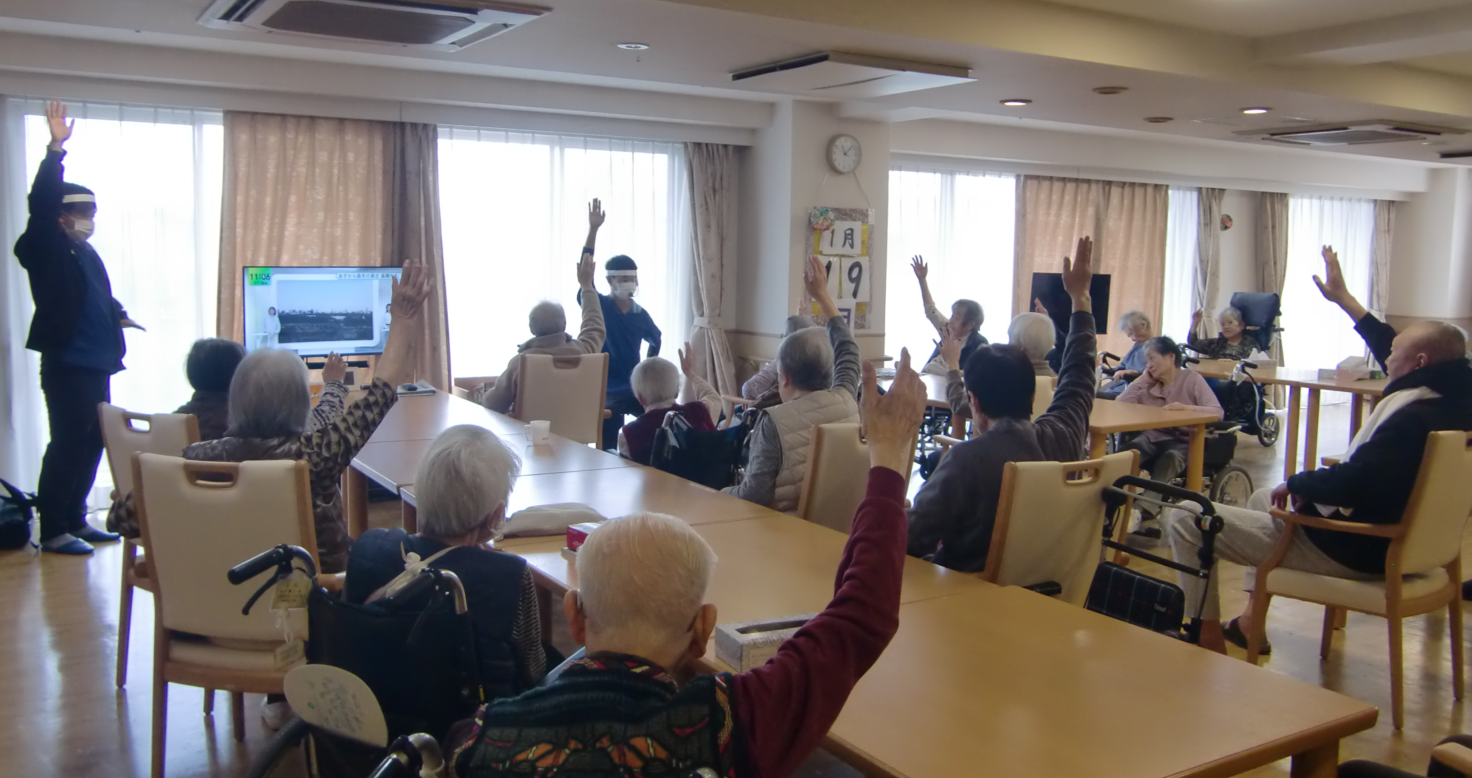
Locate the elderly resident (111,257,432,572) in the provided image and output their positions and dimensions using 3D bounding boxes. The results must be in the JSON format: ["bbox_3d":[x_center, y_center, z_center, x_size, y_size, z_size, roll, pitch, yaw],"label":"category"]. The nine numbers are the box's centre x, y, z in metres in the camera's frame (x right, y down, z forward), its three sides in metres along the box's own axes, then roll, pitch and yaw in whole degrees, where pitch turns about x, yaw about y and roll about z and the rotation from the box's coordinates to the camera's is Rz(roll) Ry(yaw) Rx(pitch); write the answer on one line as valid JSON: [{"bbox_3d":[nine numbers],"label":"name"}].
[{"bbox_3d":[-1.280,0.369,3.380,0.760,1.430,0.720,1,7,3],"label":"elderly resident"}]

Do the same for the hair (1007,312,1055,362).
[{"bbox_3d":[1.313,-0.228,5.300,0.180,0.220,0.210,-4,8,-37],"label":"hair"}]

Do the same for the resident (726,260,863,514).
[{"bbox_3d":[0.154,0.288,3.997,0.500,1.420,0.720,-4,9,-40],"label":"resident"}]

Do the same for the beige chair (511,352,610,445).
[{"bbox_3d":[-0.934,0.267,6.350,0.550,0.930,0.580,-1,7,-12],"label":"beige chair"}]

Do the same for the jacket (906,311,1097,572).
[{"bbox_3d":[0.770,0.211,3.340,0.620,0.870,0.430,-3,8,-32],"label":"jacket"}]

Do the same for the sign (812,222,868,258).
[{"bbox_3d":[0.739,-1.034,8.234,0.470,0.237,0.020,-3,8,-32],"label":"sign"}]

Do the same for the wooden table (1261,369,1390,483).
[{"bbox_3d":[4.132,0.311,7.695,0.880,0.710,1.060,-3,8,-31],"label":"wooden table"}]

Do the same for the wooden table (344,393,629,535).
[{"bbox_3d":[-1.446,0.516,5.308,0.900,0.710,2.650,-3,8,-32],"label":"wooden table"}]

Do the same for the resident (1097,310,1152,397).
[{"bbox_3d":[2.510,0.053,7.750,0.740,1.060,0.500,-3,8,-32],"label":"resident"}]

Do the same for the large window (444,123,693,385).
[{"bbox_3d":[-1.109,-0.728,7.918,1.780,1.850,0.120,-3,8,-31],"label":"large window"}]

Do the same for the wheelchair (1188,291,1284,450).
[{"bbox_3d":[3.917,-0.176,9.548,1.050,1.250,0.620,-3,8,-31],"label":"wheelchair"}]

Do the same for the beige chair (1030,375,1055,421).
[{"bbox_3d":[1.277,0.395,5.566,0.540,0.930,0.580,-3,8,-31],"label":"beige chair"}]

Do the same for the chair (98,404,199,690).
[{"bbox_3d":[-1.723,0.516,4.034,0.550,0.930,0.580,4,7,29],"label":"chair"}]

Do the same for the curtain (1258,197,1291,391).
[{"bbox_3d":[5.304,-0.841,11.656,0.440,2.120,0.160,-3,8,-31],"label":"curtain"}]

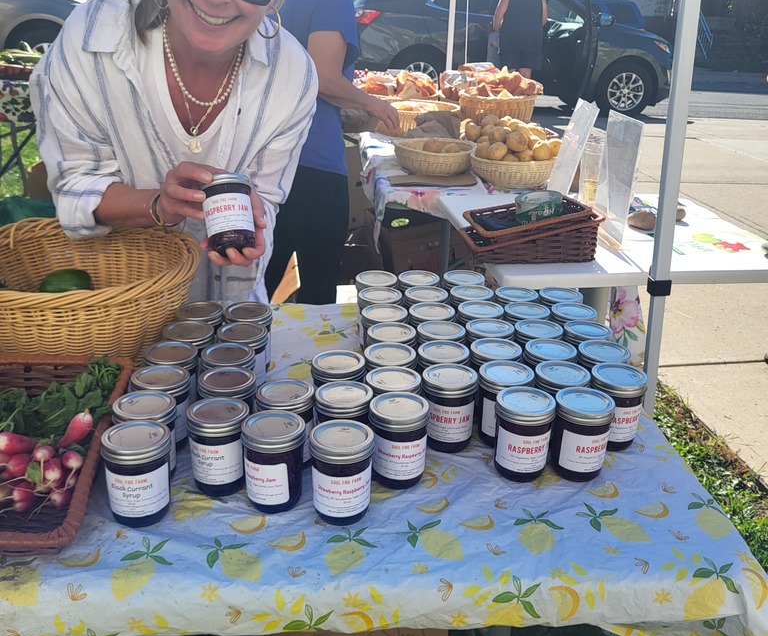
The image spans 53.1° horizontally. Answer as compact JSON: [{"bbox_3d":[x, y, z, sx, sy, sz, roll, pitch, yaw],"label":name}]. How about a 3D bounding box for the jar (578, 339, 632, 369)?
[{"bbox_3d":[0.309,0.093,1.103,0.071,0.099,0.071,7,24,12],"label":"jar"}]

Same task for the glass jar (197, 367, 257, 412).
[{"bbox_3d":[-0.200,0.124,0.998,0.073,0.098,0.073,0,23,-5],"label":"glass jar"}]

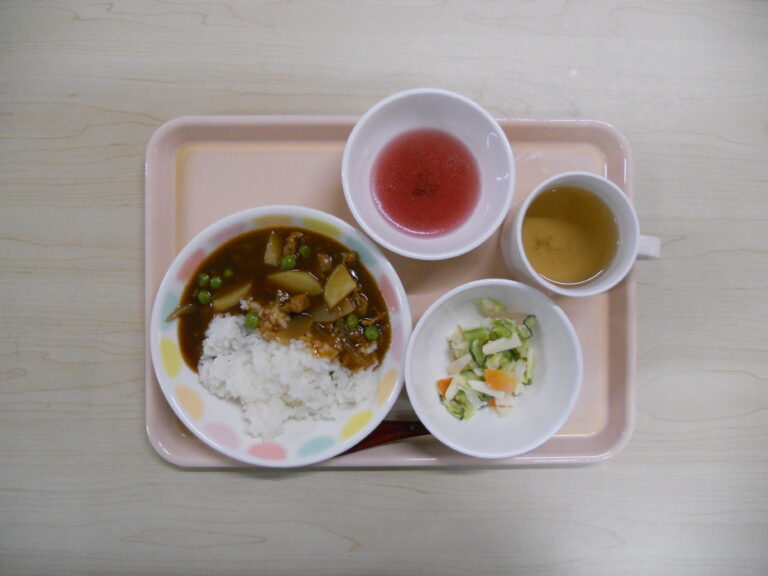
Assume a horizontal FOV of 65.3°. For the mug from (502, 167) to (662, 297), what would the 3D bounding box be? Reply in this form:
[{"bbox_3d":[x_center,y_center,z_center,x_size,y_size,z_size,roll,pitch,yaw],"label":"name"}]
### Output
[{"bbox_3d":[0.137,-0.033,0.421,0.103,0.066,0.081,7,89,0],"label":"mug"}]

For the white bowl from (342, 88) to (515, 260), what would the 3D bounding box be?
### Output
[{"bbox_3d":[0.030,-0.077,0.430,0.117,0.047,0.117,0,89,0],"label":"white bowl"}]

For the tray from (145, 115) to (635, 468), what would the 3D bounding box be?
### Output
[{"bbox_3d":[0.005,0.002,0.446,0.357,0.020,0.256,0,89,0],"label":"tray"}]

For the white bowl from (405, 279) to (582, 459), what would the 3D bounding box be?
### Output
[{"bbox_3d":[0.074,0.055,0.430,0.121,0.046,0.121,0,89,0],"label":"white bowl"}]

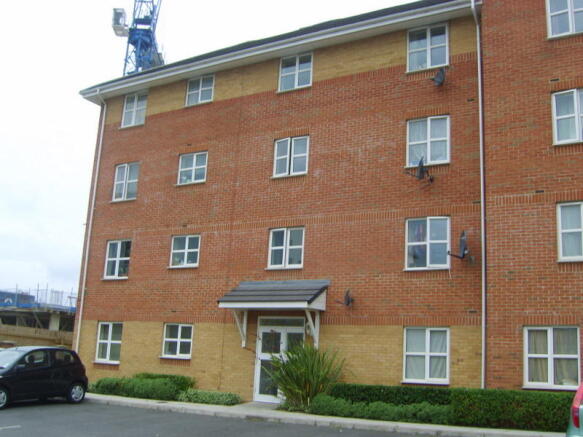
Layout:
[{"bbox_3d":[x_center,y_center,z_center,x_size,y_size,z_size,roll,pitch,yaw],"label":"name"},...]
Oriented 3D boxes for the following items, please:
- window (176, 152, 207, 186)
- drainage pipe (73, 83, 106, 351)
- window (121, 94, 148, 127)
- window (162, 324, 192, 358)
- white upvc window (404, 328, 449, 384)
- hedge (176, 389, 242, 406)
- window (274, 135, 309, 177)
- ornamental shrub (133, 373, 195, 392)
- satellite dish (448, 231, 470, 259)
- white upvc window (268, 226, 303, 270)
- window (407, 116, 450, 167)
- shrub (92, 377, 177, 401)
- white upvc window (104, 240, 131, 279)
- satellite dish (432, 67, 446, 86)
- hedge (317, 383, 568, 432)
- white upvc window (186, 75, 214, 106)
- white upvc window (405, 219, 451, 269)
[{"bbox_3d":[-3.068,-1.565,20.083,1.120,0.980,0.100,-5,-14,30],"label":"window"},{"bbox_3d":[-6.944,0.428,21.612,0.100,10.240,0.420,-5,-14,30],"label":"drainage pipe"},{"bbox_3d":[-5.338,-3.701,21.955,1.120,1.220,0.100,-5,-14,30],"label":"window"},{"bbox_3d":[-3.362,3.634,18.906,1.123,1.017,0.120,-5,-15,30],"label":"window"},{"bbox_3d":[3.190,3.229,15.060,1.140,1.306,0.120,-5,-15,30],"label":"white upvc window"},{"bbox_3d":[-1.993,4.498,16.129,1.550,0.280,0.800,-5,-15,30],"label":"hedge"},{"bbox_3d":[0.007,-1.748,18.295,1.120,1.130,0.100,-5,-14,30],"label":"window"},{"bbox_3d":[-3.666,4.724,18.155,2.000,0.540,0.800,-5,-15,30],"label":"ornamental shrub"},{"bbox_3d":[3.918,0.636,14.897,0.500,0.660,0.580,0,-12,12],"label":"satellite dish"},{"bbox_3d":[-0.139,0.824,17.679,1.141,1.162,0.120,-5,-15,30],"label":"white upvc window"},{"bbox_3d":[3.489,-1.948,16.268,1.120,1.270,0.100,-5,-14,30],"label":"window"},{"bbox_3d":[-4.128,4.605,17.478,2.700,0.450,0.950,-5,-15,30],"label":"shrub"},{"bbox_3d":[-5.618,1.353,20.894,1.120,1.280,0.100,-5,-14,30],"label":"white upvc window"},{"bbox_3d":[3.722,-3.559,16.093,0.360,0.520,0.500,1,-12,6],"label":"satellite dish"},{"bbox_3d":[3.187,3.928,13.451,5.150,0.670,1.600,-5,-15,30],"label":"hedge"},{"bbox_3d":[-2.970,-4.128,20.645,1.123,0.958,0.120,-5,-15,30],"label":"white upvc window"},{"bbox_3d":[3.359,0.630,15.720,1.120,1.290,0.100,-5,-14,30],"label":"white upvc window"}]

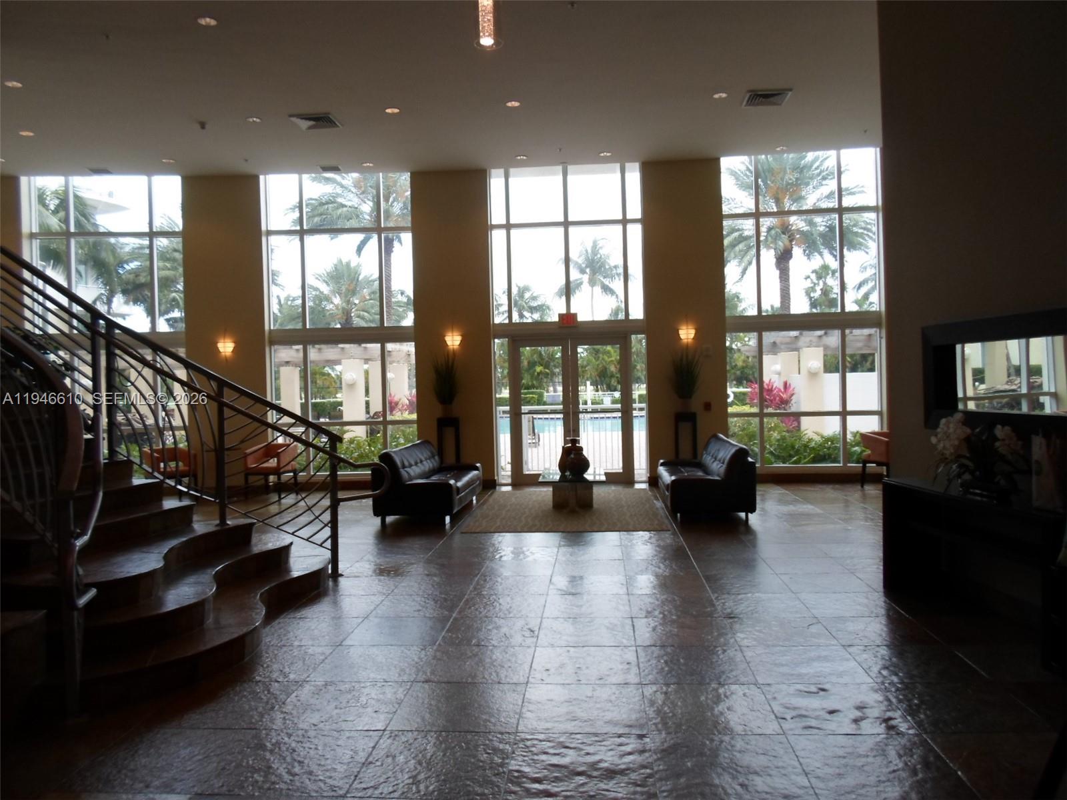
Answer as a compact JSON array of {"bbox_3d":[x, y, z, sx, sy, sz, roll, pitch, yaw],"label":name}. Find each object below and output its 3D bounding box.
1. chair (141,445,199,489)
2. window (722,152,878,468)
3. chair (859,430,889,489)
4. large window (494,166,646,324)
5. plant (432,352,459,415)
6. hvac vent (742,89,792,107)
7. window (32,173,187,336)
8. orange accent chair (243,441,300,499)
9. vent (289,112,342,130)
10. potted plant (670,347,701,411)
[{"bbox_3d":[-5.327,1.116,11.355,0.590,0.790,0.560,0,2,43],"label":"chair"},{"bbox_3d":[4.042,-1.350,11.528,2.256,4.715,0.120,-1,1,10],"label":"window"},{"bbox_3d":[5.079,0.863,10.915,0.560,0.790,0.590,-2,1,-14],"label":"chair"},{"bbox_3d":[0.508,-2.398,11.936,2.366,2.449,0.120,-1,1,4],"label":"large window"},{"bbox_3d":[-1.350,-0.262,11.827,0.410,1.023,0.400,-1,1,5],"label":"plant"},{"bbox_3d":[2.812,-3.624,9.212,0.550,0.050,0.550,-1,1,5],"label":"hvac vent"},{"bbox_3d":[-6.507,-2.213,11.686,2.227,2.417,0.120,-2,1,-7],"label":"window"},{"bbox_3d":[-3.929,1.074,11.641,0.560,0.790,0.590,-1,1,12],"label":"orange accent chair"},{"bbox_3d":[-2.733,-3.489,9.636,0.550,0.050,0.550,-1,1,5],"label":"vent"},{"bbox_3d":[2.276,-0.311,11.528,0.410,0.960,0.400,-1,1,5],"label":"potted plant"}]

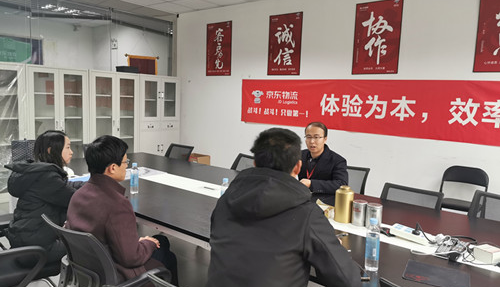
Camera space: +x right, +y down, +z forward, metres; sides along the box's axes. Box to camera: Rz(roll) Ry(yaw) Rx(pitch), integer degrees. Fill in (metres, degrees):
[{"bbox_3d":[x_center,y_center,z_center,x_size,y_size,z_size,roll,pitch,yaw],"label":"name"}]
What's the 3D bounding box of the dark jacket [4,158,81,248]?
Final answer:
[{"bbox_3d":[-1.372,0.395,2.629,0.490,0.570,0.480,8,8,39],"label":"dark jacket"}]

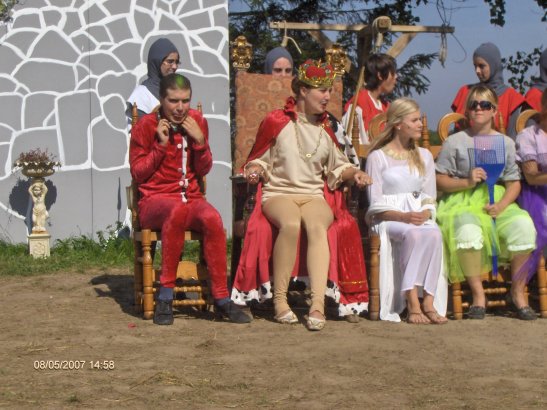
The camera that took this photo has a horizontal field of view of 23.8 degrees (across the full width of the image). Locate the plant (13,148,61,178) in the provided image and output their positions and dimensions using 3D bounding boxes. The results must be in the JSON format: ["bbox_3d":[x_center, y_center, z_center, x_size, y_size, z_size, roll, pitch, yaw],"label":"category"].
[{"bbox_3d":[-1.843,-0.315,10.097,0.360,0.235,0.350,0,3,0],"label":"plant"}]

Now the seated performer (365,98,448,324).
[{"bbox_3d":[0.730,-0.007,7.110,0.450,1.220,0.740,-1,3,-15],"label":"seated performer"}]

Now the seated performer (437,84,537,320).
[{"bbox_3d":[1.199,-0.048,7.258,0.530,1.280,0.740,-1,3,-6],"label":"seated performer"}]

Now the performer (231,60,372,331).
[{"bbox_3d":[0.151,-0.087,7.005,0.740,1.400,0.820,-1,3,-5],"label":"performer"}]

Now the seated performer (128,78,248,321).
[{"bbox_3d":[-0.470,-0.047,7.088,0.570,1.320,0.800,-1,3,-13],"label":"seated performer"}]

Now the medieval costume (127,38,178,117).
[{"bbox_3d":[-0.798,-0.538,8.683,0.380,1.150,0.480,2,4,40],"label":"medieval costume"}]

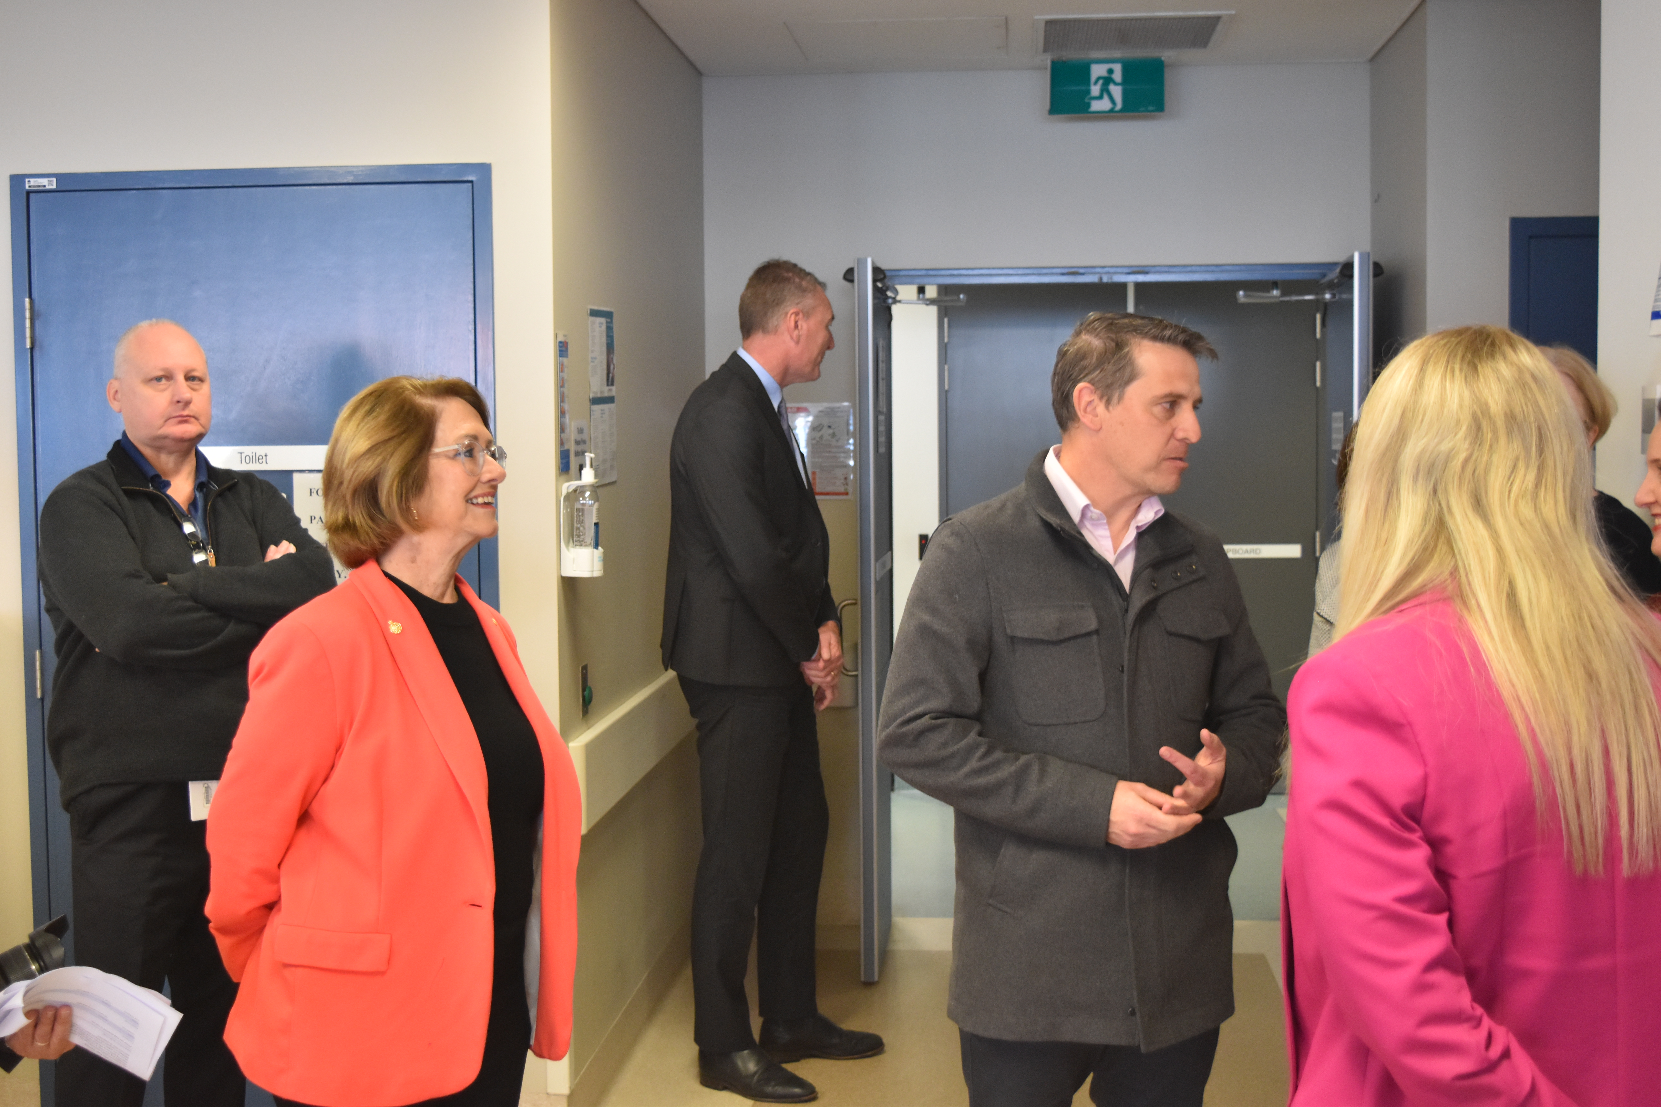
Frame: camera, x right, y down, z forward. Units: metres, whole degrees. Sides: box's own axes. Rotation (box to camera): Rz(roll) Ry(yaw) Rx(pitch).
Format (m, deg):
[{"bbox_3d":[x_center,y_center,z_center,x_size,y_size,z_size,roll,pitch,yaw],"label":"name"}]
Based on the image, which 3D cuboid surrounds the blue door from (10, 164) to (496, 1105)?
[{"bbox_3d":[-1.218,0.248,4.279,1.055,2.128,0.090,0,4,5],"label":"blue door"}]

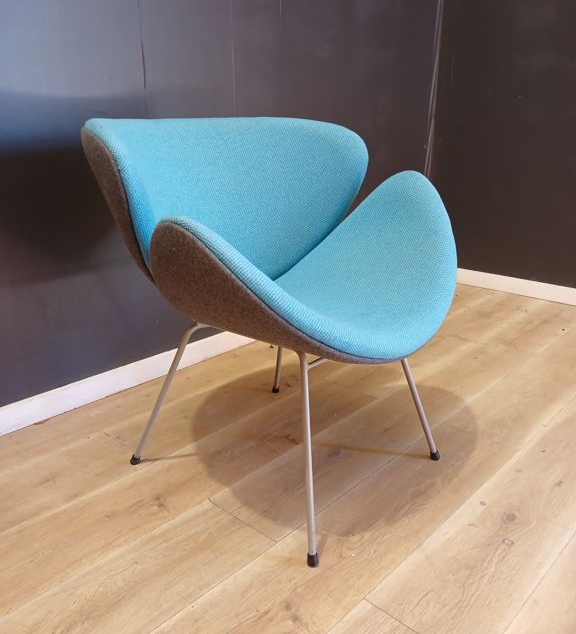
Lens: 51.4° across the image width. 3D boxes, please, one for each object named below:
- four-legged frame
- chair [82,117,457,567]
[{"bbox_3d":[-0.001,0.172,1.389,0.553,0.367,0.521,15,24,38],"label":"four-legged frame"},{"bbox_3d":[-0.020,-0.031,1.338,0.711,0.784,0.814,15,24,38],"label":"chair"}]

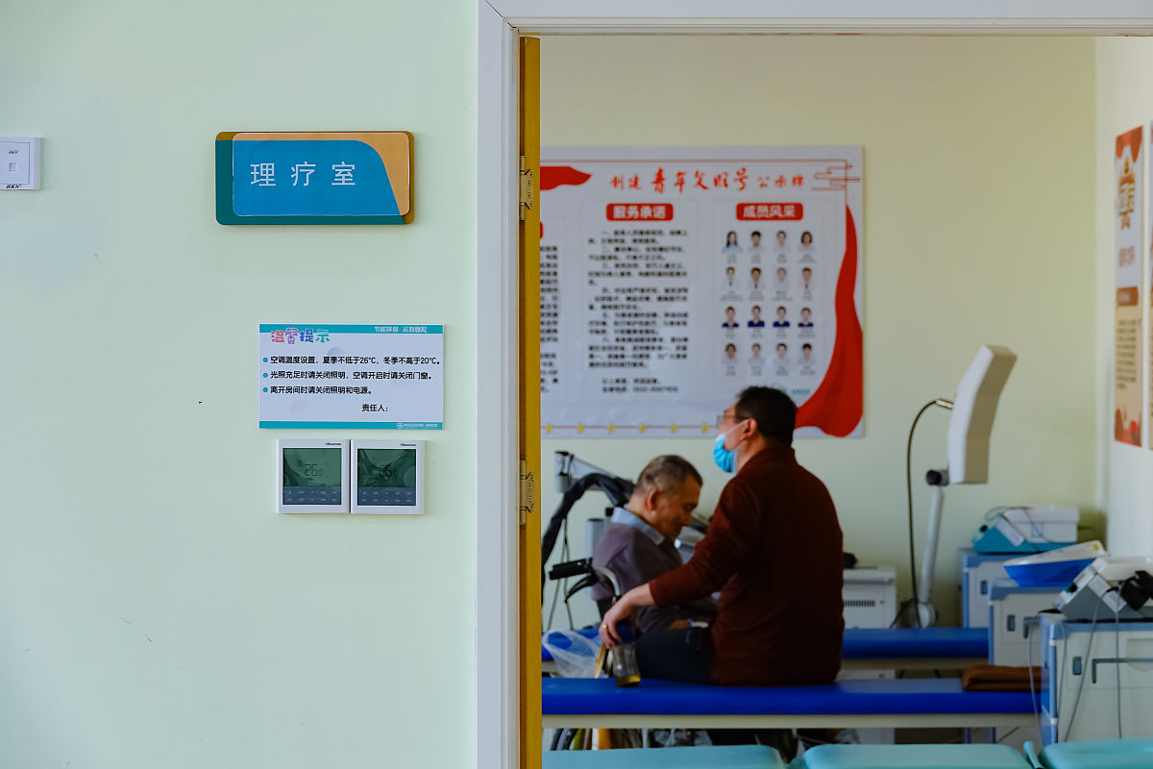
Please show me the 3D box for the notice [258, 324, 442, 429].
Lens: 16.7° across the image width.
[{"bbox_3d":[-0.367,-0.012,6.430,0.300,0.171,0.007,0,1,0],"label":"notice"}]

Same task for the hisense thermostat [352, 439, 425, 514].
[{"bbox_3d":[-0.306,0.151,6.420,0.120,0.121,0.018,0,1,0],"label":"hisense thermostat"}]

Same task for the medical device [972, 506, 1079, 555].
[{"bbox_3d":[1.500,0.486,13.150,0.355,0.165,0.300,0,1,0],"label":"medical device"}]

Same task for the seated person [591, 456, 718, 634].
[{"bbox_3d":[0.410,0.770,11.650,0.780,1.150,0.520,0,1,13],"label":"seated person"}]

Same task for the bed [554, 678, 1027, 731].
[{"bbox_3d":[0.700,1.150,10.930,1.900,0.650,0.620,0,1,-3],"label":"bed"}]

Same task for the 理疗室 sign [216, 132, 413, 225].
[{"bbox_3d":[-0.426,-0.336,6.420,0.322,0.152,0.022,0,1,0],"label":"理疗室 sign"}]

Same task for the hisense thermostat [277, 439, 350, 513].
[{"bbox_3d":[-0.428,0.150,6.420,0.120,0.121,0.018,0,1,0],"label":"hisense thermostat"}]

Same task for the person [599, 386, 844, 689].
[{"bbox_3d":[0.420,0.700,11.030,0.680,1.380,0.550,1,1,38],"label":"person"}]

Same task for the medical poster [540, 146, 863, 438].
[{"bbox_3d":[0.221,-0.313,13.450,1.520,1.000,0.012,0,1,0],"label":"medical poster"}]

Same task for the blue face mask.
[{"bbox_3d":[0.417,0.189,11.000,0.085,0.118,0.130,0,1,16],"label":"blue face mask"}]

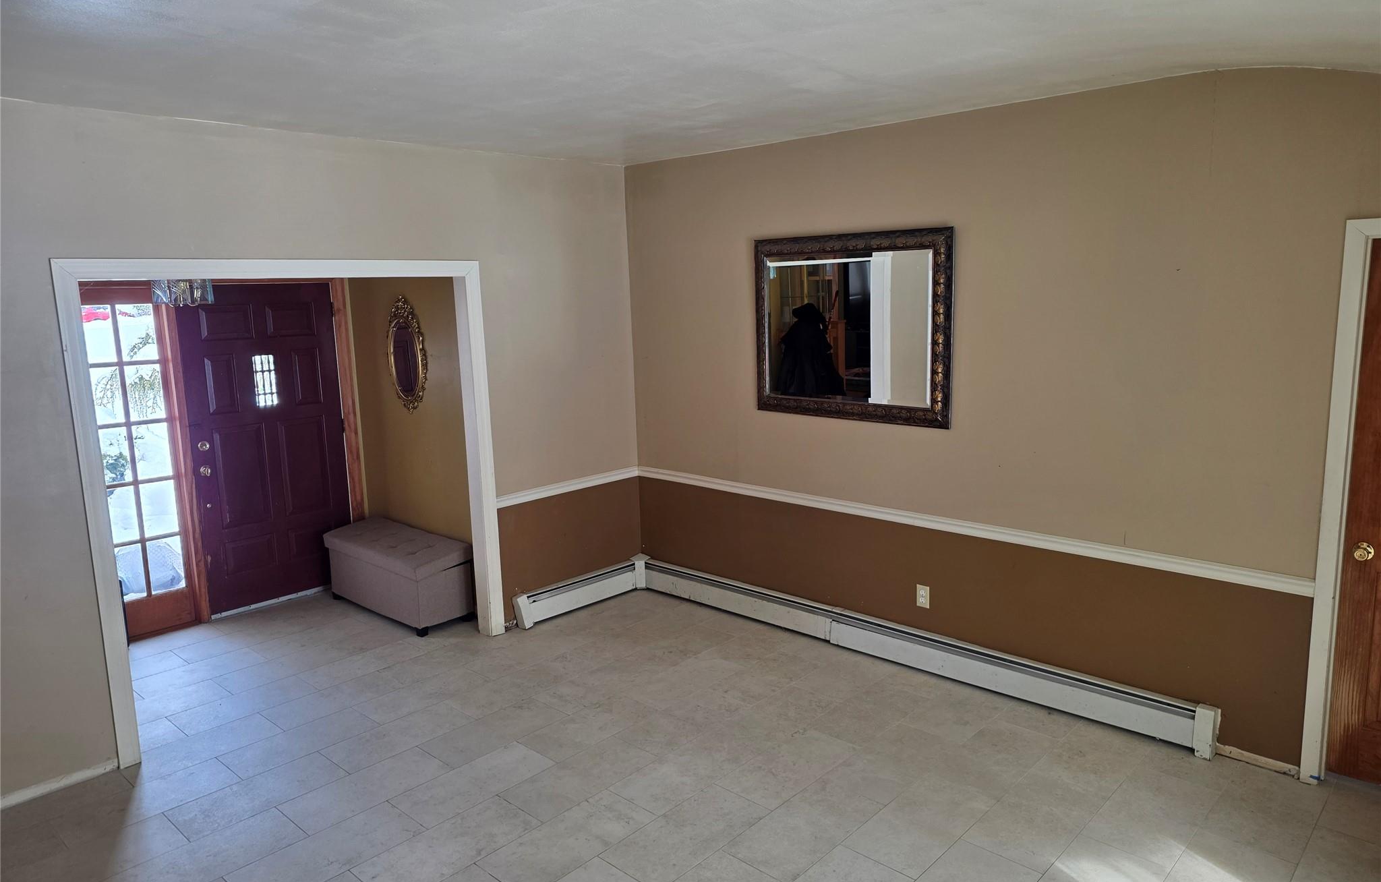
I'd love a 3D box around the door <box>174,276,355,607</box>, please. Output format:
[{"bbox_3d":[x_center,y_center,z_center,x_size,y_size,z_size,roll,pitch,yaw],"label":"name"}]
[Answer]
[{"bbox_3d":[-2.725,0.016,5.946,0.050,2.025,0.945,7,13,43],"label":"door"}]

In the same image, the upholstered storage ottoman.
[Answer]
[{"bbox_3d":[-1.845,0.851,5.792,1.110,0.440,0.390,7,13,43],"label":"upholstered storage ottoman"}]

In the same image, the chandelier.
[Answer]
[{"bbox_3d":[-2.616,-0.888,4.694,0.285,0.380,0.285,7,13,43],"label":"chandelier"}]

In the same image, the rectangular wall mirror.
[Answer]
[{"bbox_3d":[0.796,-0.577,4.694,1.165,0.930,0.045,7,13,43],"label":"rectangular wall mirror"}]

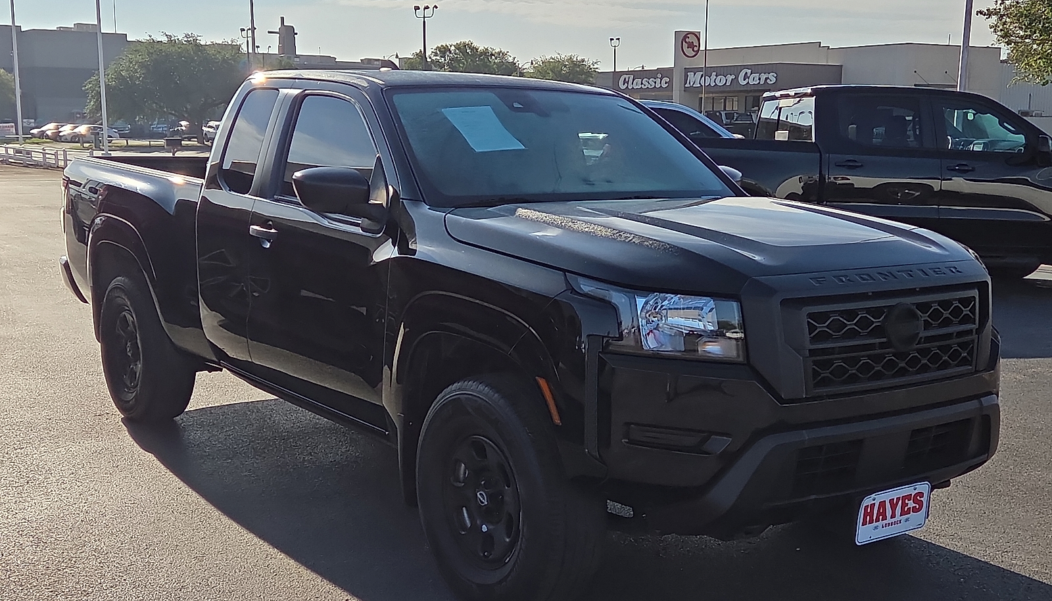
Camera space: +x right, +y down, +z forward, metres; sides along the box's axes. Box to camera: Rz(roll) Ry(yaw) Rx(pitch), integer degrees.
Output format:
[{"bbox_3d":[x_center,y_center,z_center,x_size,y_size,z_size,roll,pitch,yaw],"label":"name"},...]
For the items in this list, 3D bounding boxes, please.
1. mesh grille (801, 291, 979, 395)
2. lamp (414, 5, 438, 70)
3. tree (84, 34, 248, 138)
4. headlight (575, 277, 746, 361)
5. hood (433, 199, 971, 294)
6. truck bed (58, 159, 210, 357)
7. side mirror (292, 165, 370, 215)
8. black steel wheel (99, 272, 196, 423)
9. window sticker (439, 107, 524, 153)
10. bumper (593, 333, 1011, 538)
[{"bbox_3d":[1.098,0.120,3.797,0.805,0.260,0.065,-5,10,-36],"label":"mesh grille"},{"bbox_3d":[-5.701,-12.659,72.577,1.350,8.100,1.000,-2,9,-17],"label":"lamp"},{"bbox_3d":[-24.692,-14.605,87.451,11.300,7.700,10.300,1,8,0],"label":"tree"},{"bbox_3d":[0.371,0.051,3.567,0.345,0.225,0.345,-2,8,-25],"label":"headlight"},{"bbox_3d":[0.688,-0.209,4.329,1.520,0.200,1.370,-5,10,-36],"label":"hood"},{"bbox_3d":[-1.335,-0.345,7.046,1.870,0.840,2.020,-5,10,-36],"label":"truck bed"},{"bbox_3d":[-0.679,-0.385,4.483,0.225,0.168,0.165,-3,9,-29],"label":"side mirror"},{"bbox_3d":[-1.973,0.235,6.655,0.262,0.775,0.777,-5,10,-36],"label":"black steel wheel"},{"bbox_3d":[-0.158,-0.653,4.860,0.216,0.012,0.268,-9,49,-32],"label":"window sticker"},{"bbox_3d":[1.018,0.355,3.950,1.840,0.540,0.400,-5,10,-36],"label":"bumper"}]

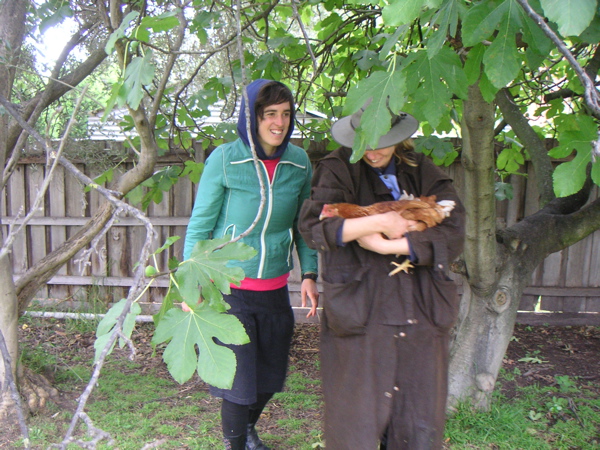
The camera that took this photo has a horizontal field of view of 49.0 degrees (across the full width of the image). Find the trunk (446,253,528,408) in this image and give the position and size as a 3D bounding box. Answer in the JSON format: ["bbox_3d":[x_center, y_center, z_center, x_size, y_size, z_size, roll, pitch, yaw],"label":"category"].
[{"bbox_3d":[1.008,0.593,3.600,0.420,0.840,0.380,2,8,6],"label":"trunk"}]

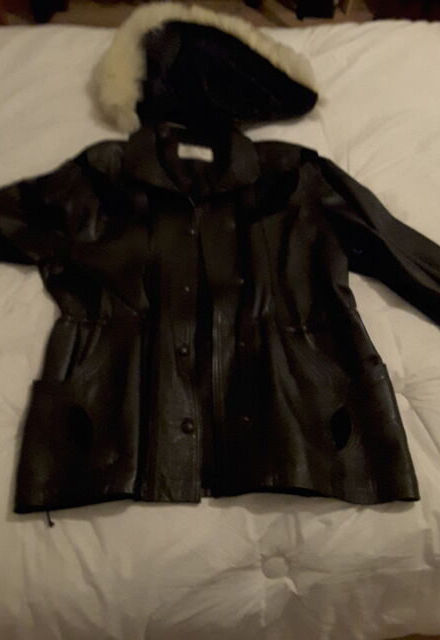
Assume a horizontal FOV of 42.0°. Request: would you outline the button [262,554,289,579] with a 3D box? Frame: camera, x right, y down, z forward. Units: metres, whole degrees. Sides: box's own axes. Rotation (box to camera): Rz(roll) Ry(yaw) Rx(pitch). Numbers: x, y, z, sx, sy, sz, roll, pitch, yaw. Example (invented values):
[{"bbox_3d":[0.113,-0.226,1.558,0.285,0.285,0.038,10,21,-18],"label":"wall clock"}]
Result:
[{"bbox_3d":[0.079,0.350,0.810,0.036,0.011,0.036,0,47,0],"label":"button"}]

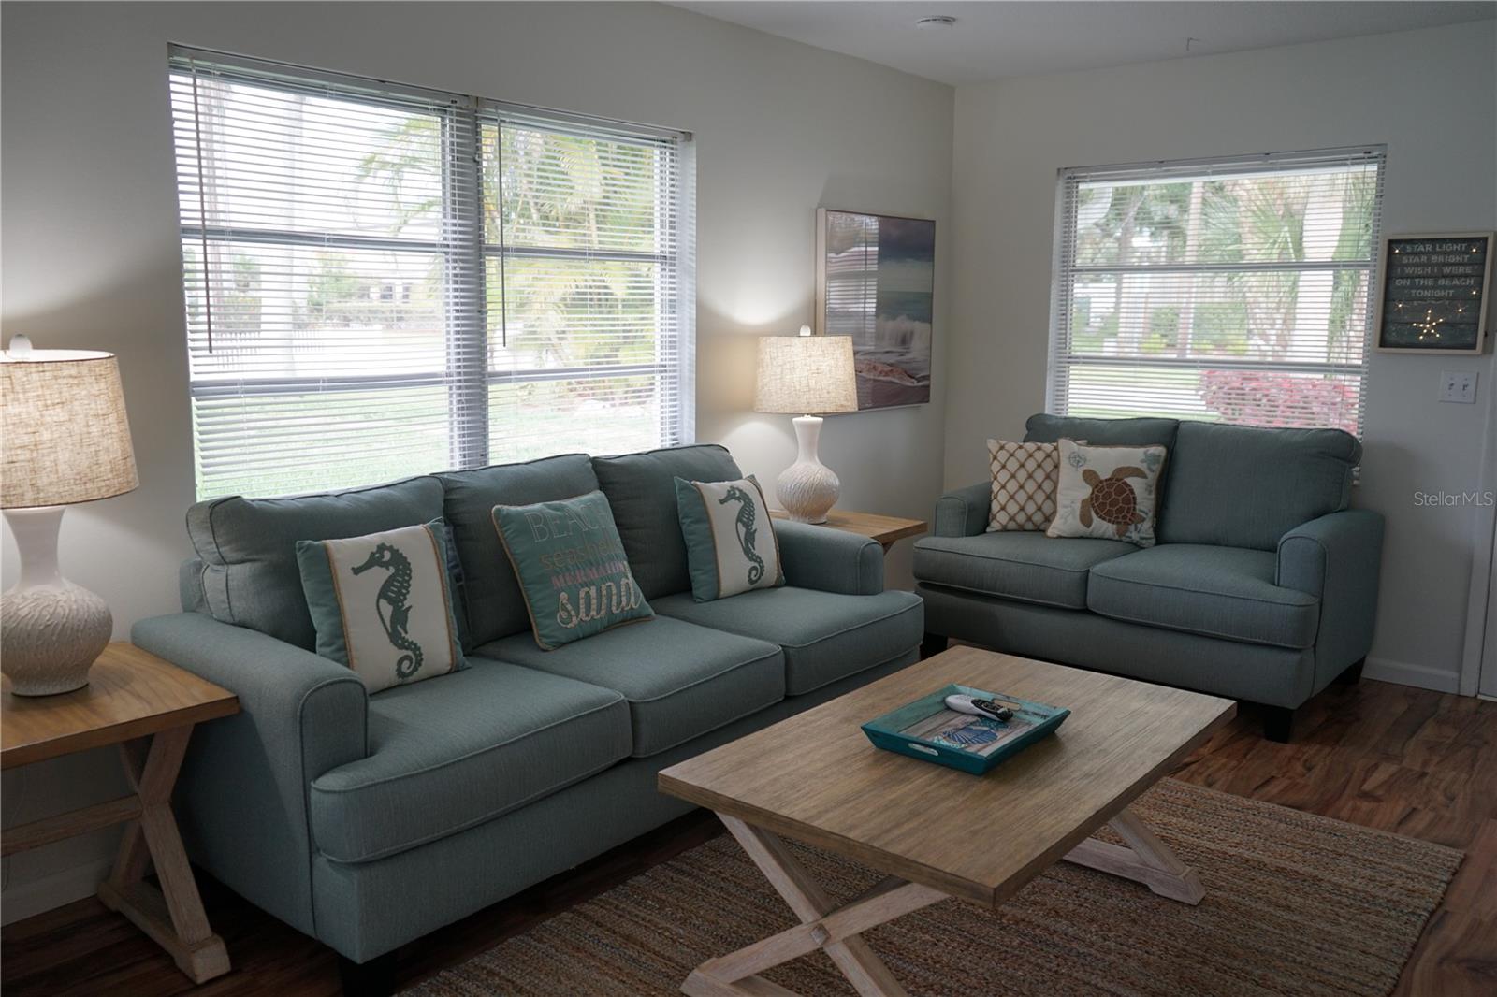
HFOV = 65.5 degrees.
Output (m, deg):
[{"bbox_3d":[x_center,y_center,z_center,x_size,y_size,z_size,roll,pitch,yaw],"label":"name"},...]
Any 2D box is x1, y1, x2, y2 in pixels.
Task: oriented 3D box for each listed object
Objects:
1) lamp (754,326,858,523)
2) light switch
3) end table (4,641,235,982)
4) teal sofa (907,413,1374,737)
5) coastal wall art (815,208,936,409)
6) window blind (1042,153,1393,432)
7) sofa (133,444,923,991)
[{"bbox_3d":[0.218,-0.286,4.491,0.400,0.750,0.400,0,9,0],"label":"lamp"},{"bbox_3d":[2.618,-0.409,4.292,0.116,0.115,0.016,8,12,40],"label":"light switch"},{"bbox_3d":[-1.507,0.731,2.485,0.600,0.614,0.610,8,12,40],"label":"end table"},{"bbox_3d":[1.560,0.203,4.612,1.520,0.990,0.930,8,12,38],"label":"teal sofa"},{"bbox_3d":[0.570,-0.817,5.143,0.050,0.845,0.850,8,12,40],"label":"coastal wall art"},{"bbox_3d":[1.910,-0.769,4.920,1.320,1.280,0.100,8,12,40],"label":"window blind"},{"bbox_3d":[-0.466,0.416,3.325,0.940,0.970,2.070,9,13,41],"label":"sofa"}]

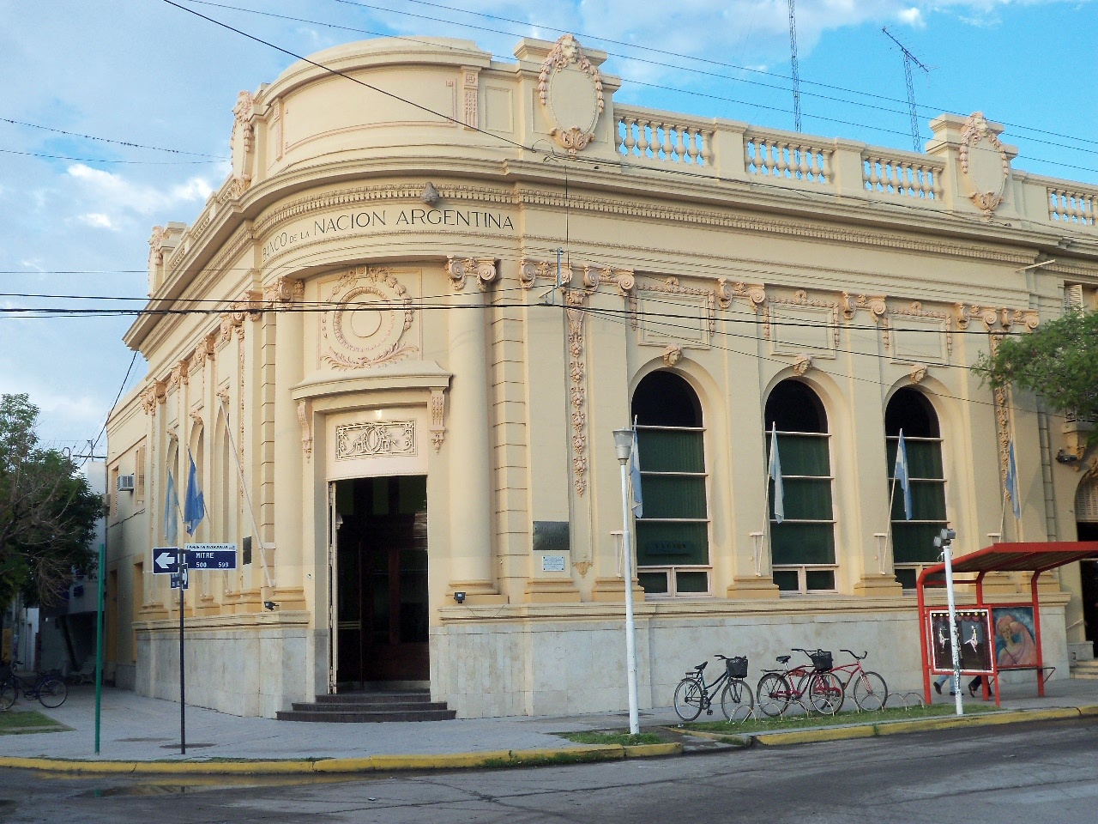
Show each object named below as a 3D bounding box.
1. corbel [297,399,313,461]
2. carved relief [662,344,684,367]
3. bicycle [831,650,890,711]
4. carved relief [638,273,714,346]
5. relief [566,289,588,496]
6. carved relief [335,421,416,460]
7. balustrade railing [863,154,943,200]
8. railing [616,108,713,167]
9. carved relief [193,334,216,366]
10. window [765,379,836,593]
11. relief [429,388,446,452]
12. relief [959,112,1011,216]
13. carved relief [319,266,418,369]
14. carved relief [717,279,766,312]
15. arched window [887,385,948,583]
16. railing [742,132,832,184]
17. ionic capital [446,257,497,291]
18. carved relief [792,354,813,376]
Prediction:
[{"bbox_3d":[-4.546,0.367,25.024,0.260,1.180,0.220,-10,-12,44],"label":"corbel"},{"bbox_3d":[2.396,-1.082,25.671,0.440,0.460,0.300,3,-10,-26],"label":"carved relief"},{"bbox_3d":[4.980,4.589,22.846,1.780,1.040,0.650,-8,-11,36],"label":"bicycle"},{"bbox_3d":[2.431,-1.943,26.005,1.880,1.420,0.150,3,-10,-26],"label":"carved relief"},{"bbox_3d":[0.572,-0.370,24.591,0.460,3.850,0.200,3,-10,-26],"label":"relief"},{"bbox_3d":[-3.124,0.518,24.050,1.600,0.650,0.140,-5,-9,18],"label":"carved relief"},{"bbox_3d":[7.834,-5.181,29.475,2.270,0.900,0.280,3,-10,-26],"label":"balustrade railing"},{"bbox_3d":[2.292,-5.409,26.368,2.150,0.930,0.300,3,-10,-26],"label":"railing"},{"bbox_3d":[-7.923,-1.372,30.647,0.300,0.620,0.950,3,-10,-26],"label":"carved relief"},{"bbox_3d":[5.073,1.468,26.830,1.560,4.330,0.280,3,-10,-26],"label":"window"},{"bbox_3d":[-1.972,0.136,23.475,0.300,1.120,0.250,-1,-9,-1],"label":"relief"},{"bbox_3d":[9.840,-5.548,30.079,1.420,2.430,0.360,3,-10,-26],"label":"relief"},{"bbox_3d":[-3.283,-1.691,24.108,1.870,1.830,0.250,-5,-9,18],"label":"carved relief"},{"bbox_3d":[3.876,-2.318,26.668,0.950,0.620,0.300,3,-10,-26],"label":"carved relief"},{"bbox_3d":[7.885,1.624,28.491,1.570,4.330,0.300,3,-10,-26],"label":"arched window"},{"bbox_3d":[4.975,-5.261,27.681,2.120,0.880,0.300,3,-10,-26],"label":"railing"},{"bbox_3d":[-1.426,-2.508,24.559,0.920,0.600,0.450,1,-9,-16],"label":"ionic capital"},{"bbox_3d":[5.117,-0.944,26.891,0.400,0.420,0.270,3,-10,-26],"label":"carved relief"}]

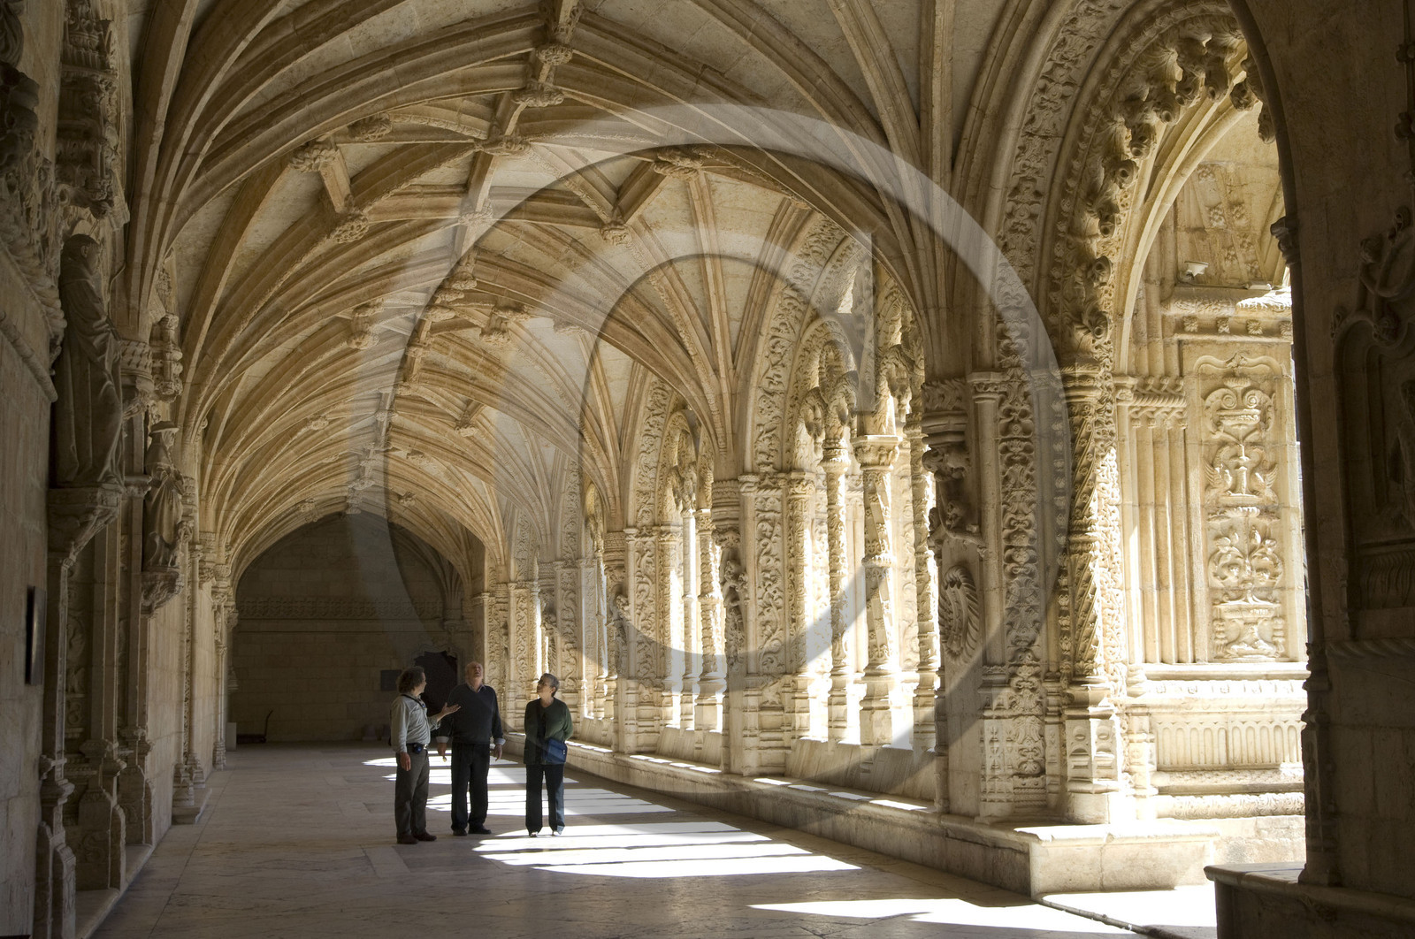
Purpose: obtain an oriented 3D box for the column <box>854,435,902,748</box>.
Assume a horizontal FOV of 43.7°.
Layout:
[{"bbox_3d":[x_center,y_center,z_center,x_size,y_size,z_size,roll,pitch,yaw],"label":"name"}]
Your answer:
[{"bbox_3d":[1.758,1.259,18.231,0.375,3.186,0.365,-1,-7,0],"label":"column"}]

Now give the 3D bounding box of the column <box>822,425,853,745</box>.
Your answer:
[{"bbox_3d":[1.461,1.313,19.875,0.300,3.492,0.300,-1,-7,0],"label":"column"}]

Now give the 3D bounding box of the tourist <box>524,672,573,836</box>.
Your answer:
[{"bbox_3d":[-1.643,2.916,18.132,0.500,1.640,0.340,-2,-7,10],"label":"tourist"}]

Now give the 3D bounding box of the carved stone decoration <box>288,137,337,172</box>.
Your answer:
[{"bbox_3d":[-3.813,-3.040,17.065,0.460,0.220,0.460,1,-7,-14],"label":"carved stone decoration"}]

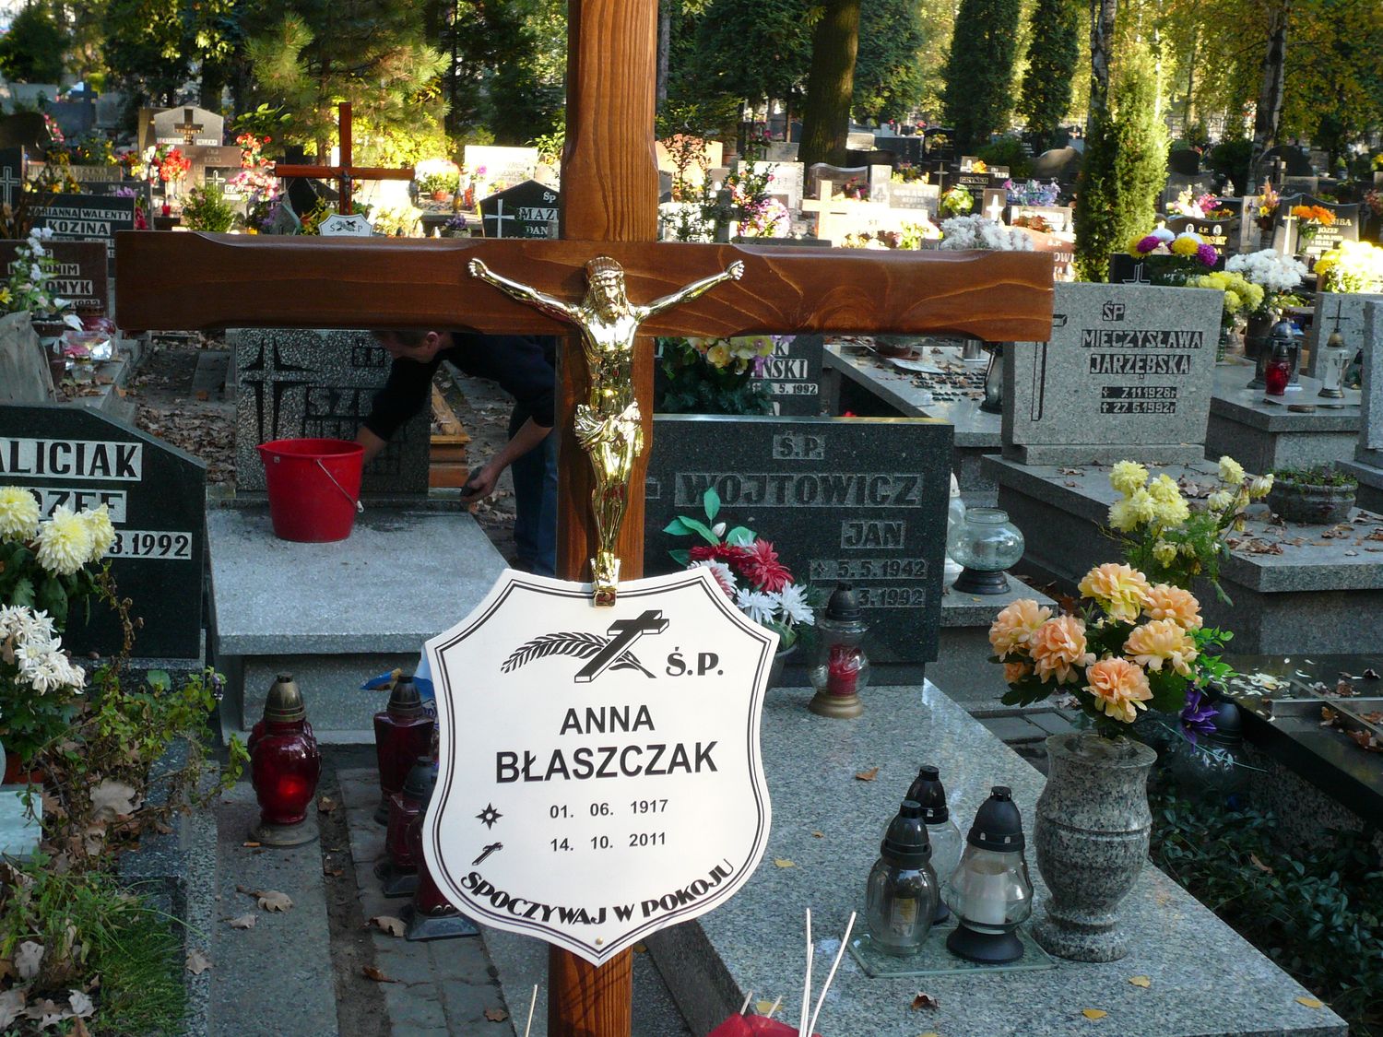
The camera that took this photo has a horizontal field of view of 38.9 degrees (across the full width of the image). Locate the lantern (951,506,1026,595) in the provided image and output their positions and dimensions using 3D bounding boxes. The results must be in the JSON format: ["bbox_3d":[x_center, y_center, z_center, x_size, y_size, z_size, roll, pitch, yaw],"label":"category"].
[{"bbox_3d":[0.811,0.089,5.389,0.208,0.212,0.208,0,12,-15],"label":"lantern"}]

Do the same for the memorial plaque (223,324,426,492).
[{"bbox_3d":[-1.099,-0.328,6.021,0.585,0.510,0.080,0,12,-15],"label":"memorial plaque"}]

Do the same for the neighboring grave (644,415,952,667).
[{"bbox_3d":[0.159,0.053,4.520,0.880,0.570,0.095,0,12,-15],"label":"neighboring grave"}]

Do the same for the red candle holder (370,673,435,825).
[{"bbox_3d":[-0.621,0.488,4.249,0.140,0.313,0.140,0,12,-15],"label":"red candle holder"}]

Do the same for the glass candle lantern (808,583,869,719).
[{"bbox_3d":[0.339,0.289,4.402,0.132,0.292,0.132,3,12,-1],"label":"glass candle lantern"}]

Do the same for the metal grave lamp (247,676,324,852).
[{"bbox_3d":[-0.846,0.492,4.080,0.150,0.348,0.150,0,12,-15],"label":"metal grave lamp"}]

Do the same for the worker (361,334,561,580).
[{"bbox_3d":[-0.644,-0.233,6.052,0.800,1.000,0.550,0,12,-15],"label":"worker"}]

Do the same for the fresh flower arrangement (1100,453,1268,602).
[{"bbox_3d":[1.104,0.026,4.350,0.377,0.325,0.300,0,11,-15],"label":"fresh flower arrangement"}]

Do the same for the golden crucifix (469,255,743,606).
[{"bbox_3d":[-0.070,-0.071,1.640,0.234,0.293,0.055,0,11,-13],"label":"golden crucifix"}]

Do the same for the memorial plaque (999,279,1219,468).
[{"bbox_3d":[1.665,-0.570,7.750,0.791,0.693,0.200,0,11,-15],"label":"memorial plaque"}]

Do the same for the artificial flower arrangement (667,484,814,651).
[{"bbox_3d":[0.096,0.098,3.800,0.301,0.317,0.250,0,11,-15],"label":"artificial flower arrangement"}]

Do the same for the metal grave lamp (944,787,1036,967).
[{"bbox_3d":[0.421,0.492,2.748,0.128,0.237,0.128,0,12,-15],"label":"metal grave lamp"}]

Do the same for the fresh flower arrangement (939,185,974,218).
[{"bbox_3d":[2.839,-3.402,21.000,0.380,0.344,0.380,0,11,-15],"label":"fresh flower arrangement"}]

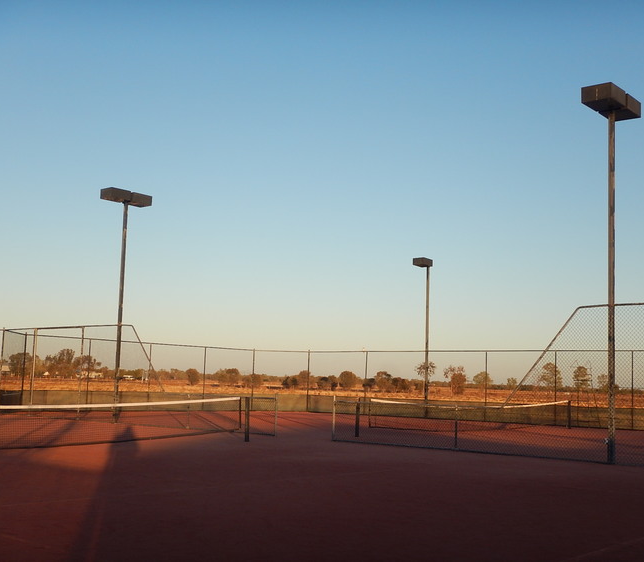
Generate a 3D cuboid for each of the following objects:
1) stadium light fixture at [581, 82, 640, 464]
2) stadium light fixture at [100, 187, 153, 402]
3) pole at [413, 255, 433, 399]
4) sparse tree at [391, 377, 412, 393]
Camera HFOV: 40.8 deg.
[{"bbox_3d":[6.153,-0.114,18.210,0.637,7.795,1.663,-4,-9,40],"label":"stadium light fixture"},{"bbox_3d":[-6.842,0.869,29.500,0.637,7.863,1.663,-5,-9,42],"label":"stadium light fixture"},{"bbox_3d":[4.943,2.790,42.656,0.637,7.787,0.843,-5,-9,42],"label":"pole"},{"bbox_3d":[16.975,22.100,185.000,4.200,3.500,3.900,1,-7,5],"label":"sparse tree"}]

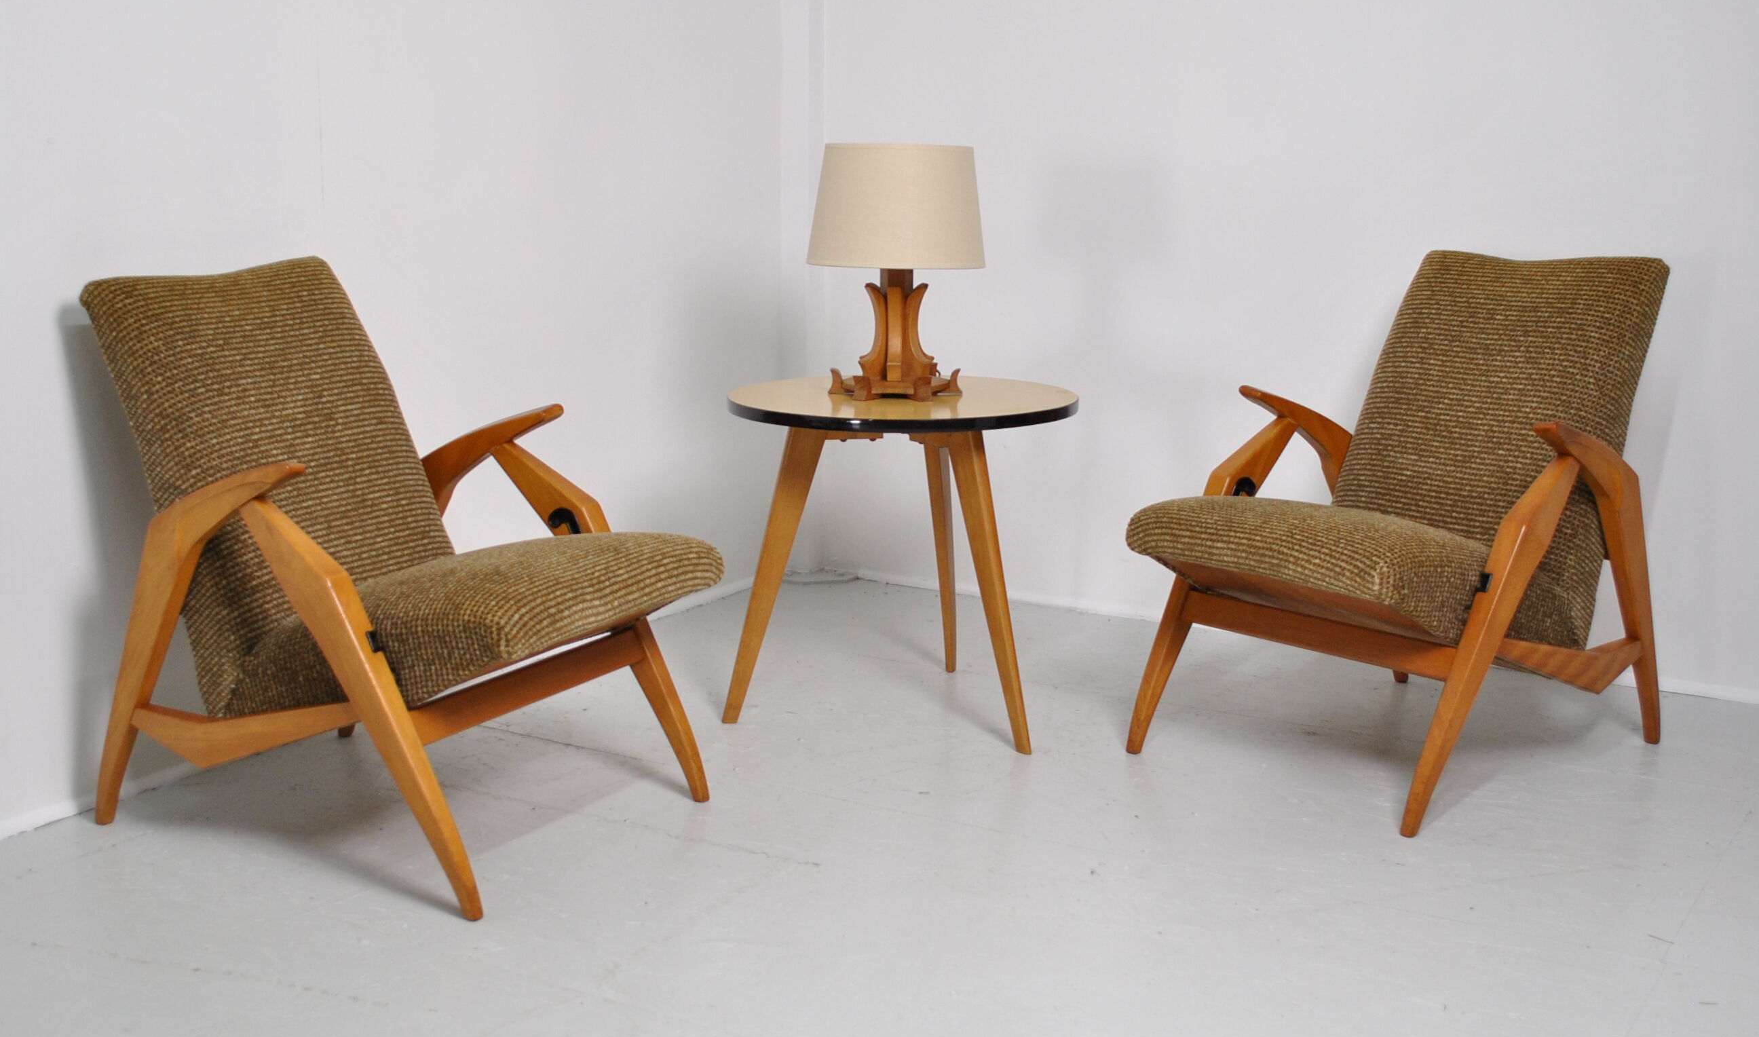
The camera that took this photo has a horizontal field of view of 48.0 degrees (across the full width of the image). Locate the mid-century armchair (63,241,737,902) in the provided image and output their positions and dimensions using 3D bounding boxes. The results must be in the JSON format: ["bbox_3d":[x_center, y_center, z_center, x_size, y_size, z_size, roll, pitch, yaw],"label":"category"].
[{"bbox_3d":[-0.708,0.047,2.983,0.847,0.842,0.597,6,12,29],"label":"mid-century armchair"}]

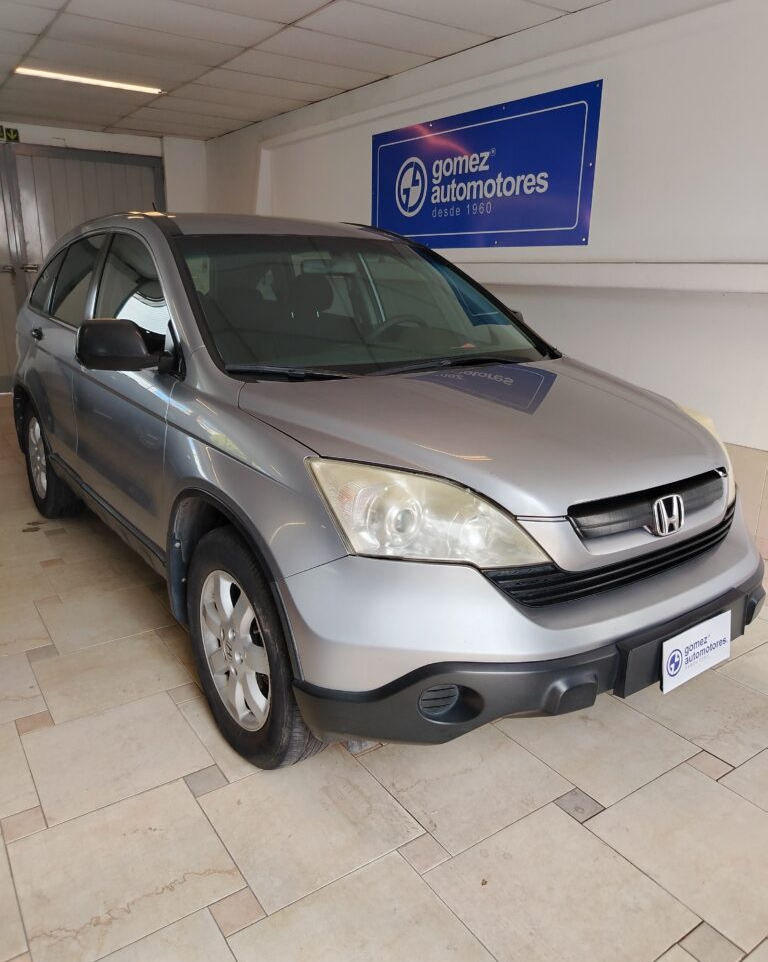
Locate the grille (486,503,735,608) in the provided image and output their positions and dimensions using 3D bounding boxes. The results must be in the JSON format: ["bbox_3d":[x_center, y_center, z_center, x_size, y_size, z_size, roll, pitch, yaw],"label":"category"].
[{"bbox_3d":[0.705,0.204,1.920,1.120,0.165,0.170,-10,20,-35],"label":"grille"}]

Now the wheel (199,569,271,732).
[{"bbox_3d":[-0.359,0.469,2.080,0.190,0.468,0.468,-11,20,-34],"label":"wheel"}]

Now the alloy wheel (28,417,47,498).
[{"bbox_3d":[-1.916,-0.142,4.135,0.180,0.470,0.470,-11,20,-35],"label":"alloy wheel"}]

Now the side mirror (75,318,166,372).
[{"bbox_3d":[-0.877,-0.451,2.341,0.255,0.172,0.155,-11,20,-35],"label":"side mirror"}]

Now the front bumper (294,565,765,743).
[{"bbox_3d":[0.633,0.326,2.003,1.780,0.510,0.580,-11,20,-35],"label":"front bumper"}]

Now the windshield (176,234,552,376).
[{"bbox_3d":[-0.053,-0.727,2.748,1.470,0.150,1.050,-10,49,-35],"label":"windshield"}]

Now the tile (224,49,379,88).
[{"bbox_3d":[-0.615,-3.201,5.537,1.215,0.025,0.610,-11,20,-34],"label":"tile"}]

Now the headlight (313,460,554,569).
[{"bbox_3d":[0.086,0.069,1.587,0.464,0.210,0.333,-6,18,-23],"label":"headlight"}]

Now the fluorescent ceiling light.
[{"bbox_3d":[-2.404,-3.317,5.918,1.210,0.050,0.060,-10,20,-33],"label":"fluorescent ceiling light"}]

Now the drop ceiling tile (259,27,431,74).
[{"bbox_3d":[-0.280,-3.072,5.101,1.210,0.020,0.610,-10,20,-33],"label":"drop ceiling tile"}]

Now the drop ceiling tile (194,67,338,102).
[{"bbox_3d":[-0.967,-3.346,6.014,1.215,0.025,0.610,-11,20,-34],"label":"drop ceiling tile"}]

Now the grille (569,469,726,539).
[{"bbox_3d":[0.732,0.068,1.847,0.700,0.130,0.110,-10,20,-35],"label":"grille"}]

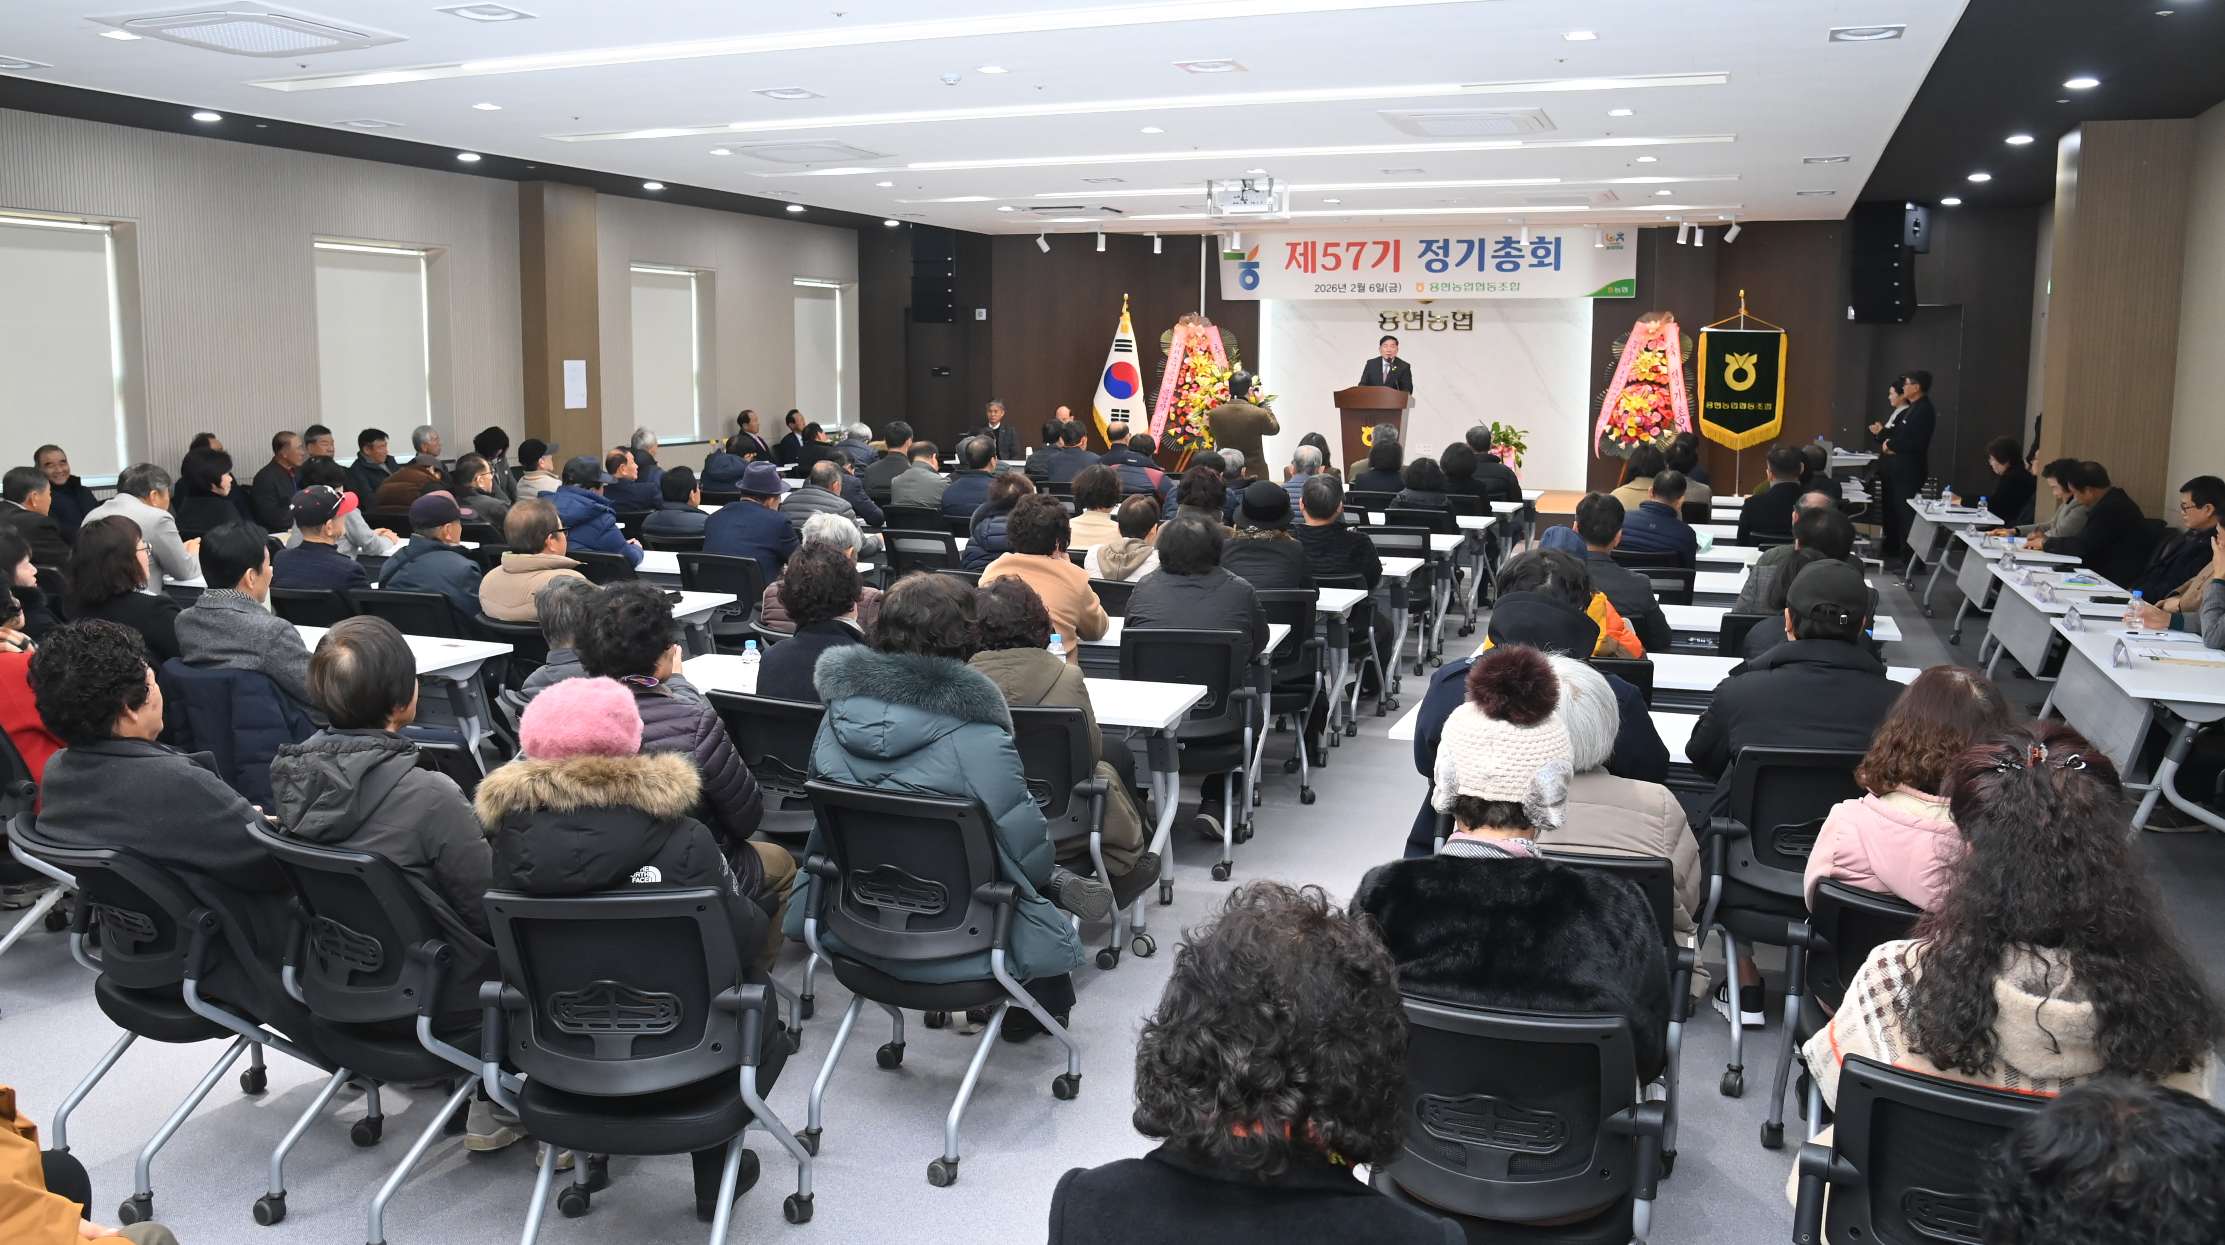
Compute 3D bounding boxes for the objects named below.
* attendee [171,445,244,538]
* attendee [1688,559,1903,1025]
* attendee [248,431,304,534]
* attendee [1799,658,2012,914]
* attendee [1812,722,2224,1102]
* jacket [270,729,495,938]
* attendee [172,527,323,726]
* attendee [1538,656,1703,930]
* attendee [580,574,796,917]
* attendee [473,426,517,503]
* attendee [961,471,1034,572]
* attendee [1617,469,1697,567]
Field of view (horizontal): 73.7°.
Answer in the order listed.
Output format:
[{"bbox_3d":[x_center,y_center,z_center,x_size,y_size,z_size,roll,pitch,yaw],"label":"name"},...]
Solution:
[{"bbox_3d":[-4.788,-0.315,8.033,0.500,1.240,0.750,8,12,35],"label":"attendee"},{"bbox_3d":[1.868,0.490,3.986,0.580,1.280,0.800,5,11,23],"label":"attendee"},{"bbox_3d":[-5.109,-0.548,9.555,0.750,1.320,0.520,-1,10,-6],"label":"attendee"},{"bbox_3d":[1.657,0.687,3.018,0.490,1.230,0.750,5,11,23],"label":"attendee"},{"bbox_3d":[1.377,0.762,2.287,0.580,1.270,0.750,5,11,26],"label":"attendee"},{"bbox_3d":[-1.447,0.461,3.052,0.530,0.660,0.440,6,11,31],"label":"jacket"},{"bbox_3d":[-2.482,0.293,4.638,0.540,1.250,0.700,6,12,28],"label":"attendee"},{"bbox_3d":[1.022,0.618,3.256,0.520,1.210,0.680,5,11,22],"label":"attendee"},{"bbox_3d":[-1.110,0.522,3.734,0.540,1.220,0.800,7,12,31],"label":"attendee"},{"bbox_3d":[-4.498,-0.818,10.916,0.750,1.220,0.500,2,10,8],"label":"attendee"},{"bbox_3d":[-0.414,-0.068,7.011,0.520,1.280,0.780,5,11,27],"label":"attendee"},{"bbox_3d":[2.724,-0.167,7.545,0.520,1.240,0.700,5,11,22],"label":"attendee"}]

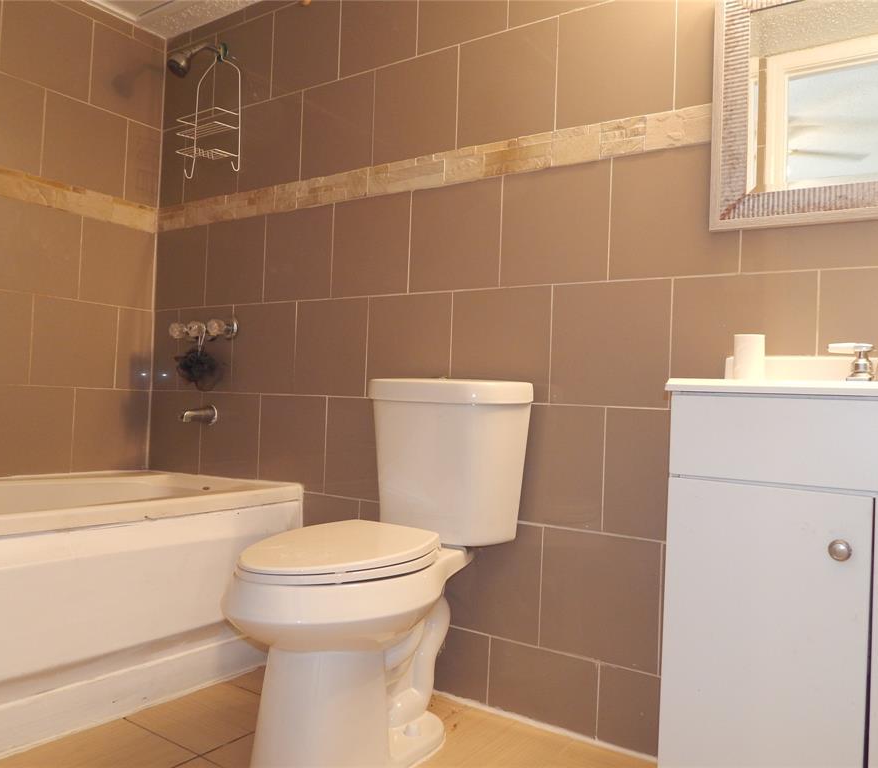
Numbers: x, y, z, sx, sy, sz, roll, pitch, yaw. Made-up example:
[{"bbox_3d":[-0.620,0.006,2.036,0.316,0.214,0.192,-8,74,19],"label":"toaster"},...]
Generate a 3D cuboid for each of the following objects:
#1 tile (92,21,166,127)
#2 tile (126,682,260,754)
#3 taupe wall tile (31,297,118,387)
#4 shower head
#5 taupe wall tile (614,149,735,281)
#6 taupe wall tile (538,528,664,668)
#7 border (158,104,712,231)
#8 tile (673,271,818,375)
[{"bbox_3d":[-1.143,-1.127,2.726,0.010,0.296,0.284,1,-1,36],"label":"tile"},{"bbox_3d":[-0.557,0.821,1.824,0.298,0.010,0.300,1,-1,34],"label":"tile"},{"bbox_3d":[-1.256,-0.138,2.567,0.010,0.299,0.299,1,-2,34],"label":"taupe wall tile"},{"bbox_3d":[-0.836,-1.130,2.565,0.075,0.176,0.205,1,-1,34],"label":"shower head"},{"bbox_3d":[0.544,-0.395,1.716,0.300,0.297,0.012,1,-1,35],"label":"taupe wall tile"},{"bbox_3d":[0.387,0.510,1.773,0.299,0.304,0.010,1,-2,34],"label":"taupe wall tile"},{"bbox_3d":[-0.229,-0.608,2.253,2.051,0.092,0.015,1,-1,35],"label":"border"},{"bbox_3d":[0.662,-0.091,1.621,0.300,0.300,0.010,1,-1,34],"label":"tile"}]

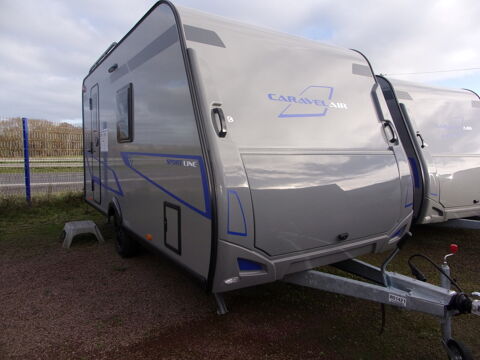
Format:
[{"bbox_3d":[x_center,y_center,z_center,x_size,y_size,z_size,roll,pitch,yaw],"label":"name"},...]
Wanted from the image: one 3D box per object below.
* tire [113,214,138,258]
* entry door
[{"bbox_3d":[-1.452,0.683,4.537,0.190,0.620,0.620,-3,6,-33],"label":"tire"},{"bbox_3d":[-2.183,-0.530,5.284,0.050,1.730,0.560,-2,5,-34],"label":"entry door"}]

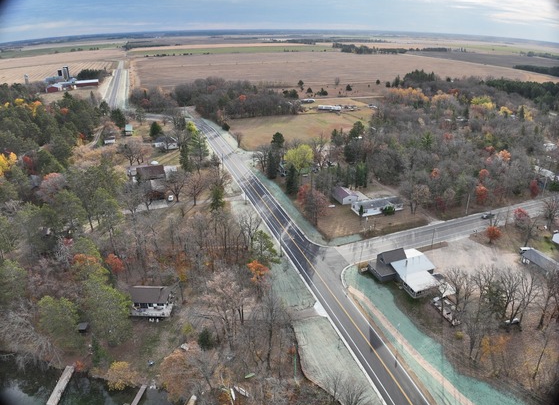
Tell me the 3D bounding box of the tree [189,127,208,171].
[{"bbox_3d":[-45.690,-27.880,214.980,10.760,24.390,10.760,0,24,0],"label":"tree"}]

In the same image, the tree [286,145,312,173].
[{"bbox_3d":[10.600,-23.290,212.490,14.890,18.020,14.890,0,24,0],"label":"tree"}]

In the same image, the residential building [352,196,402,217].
[{"bbox_3d":[43.150,0.850,169.210,21.400,4.800,8.460,-8,25,-18],"label":"residential building"}]

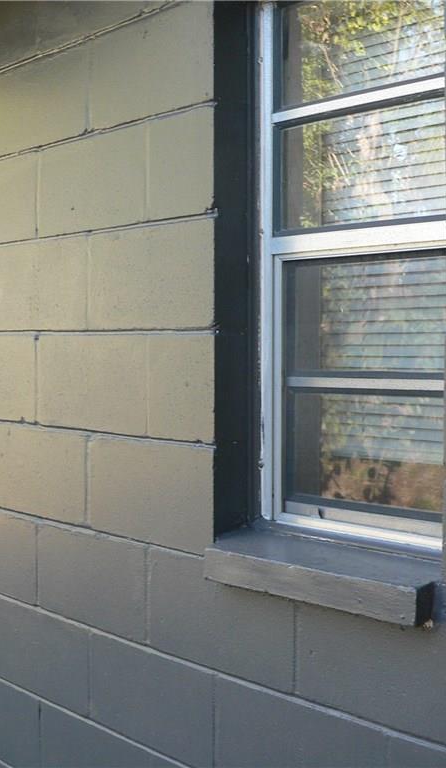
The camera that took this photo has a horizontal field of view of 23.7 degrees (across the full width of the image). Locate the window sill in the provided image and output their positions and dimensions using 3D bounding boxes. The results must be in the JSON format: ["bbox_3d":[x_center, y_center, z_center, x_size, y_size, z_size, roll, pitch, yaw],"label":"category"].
[{"bbox_3d":[0.171,0.306,1.731,0.135,0.069,0.470,-1,3,-41],"label":"window sill"}]

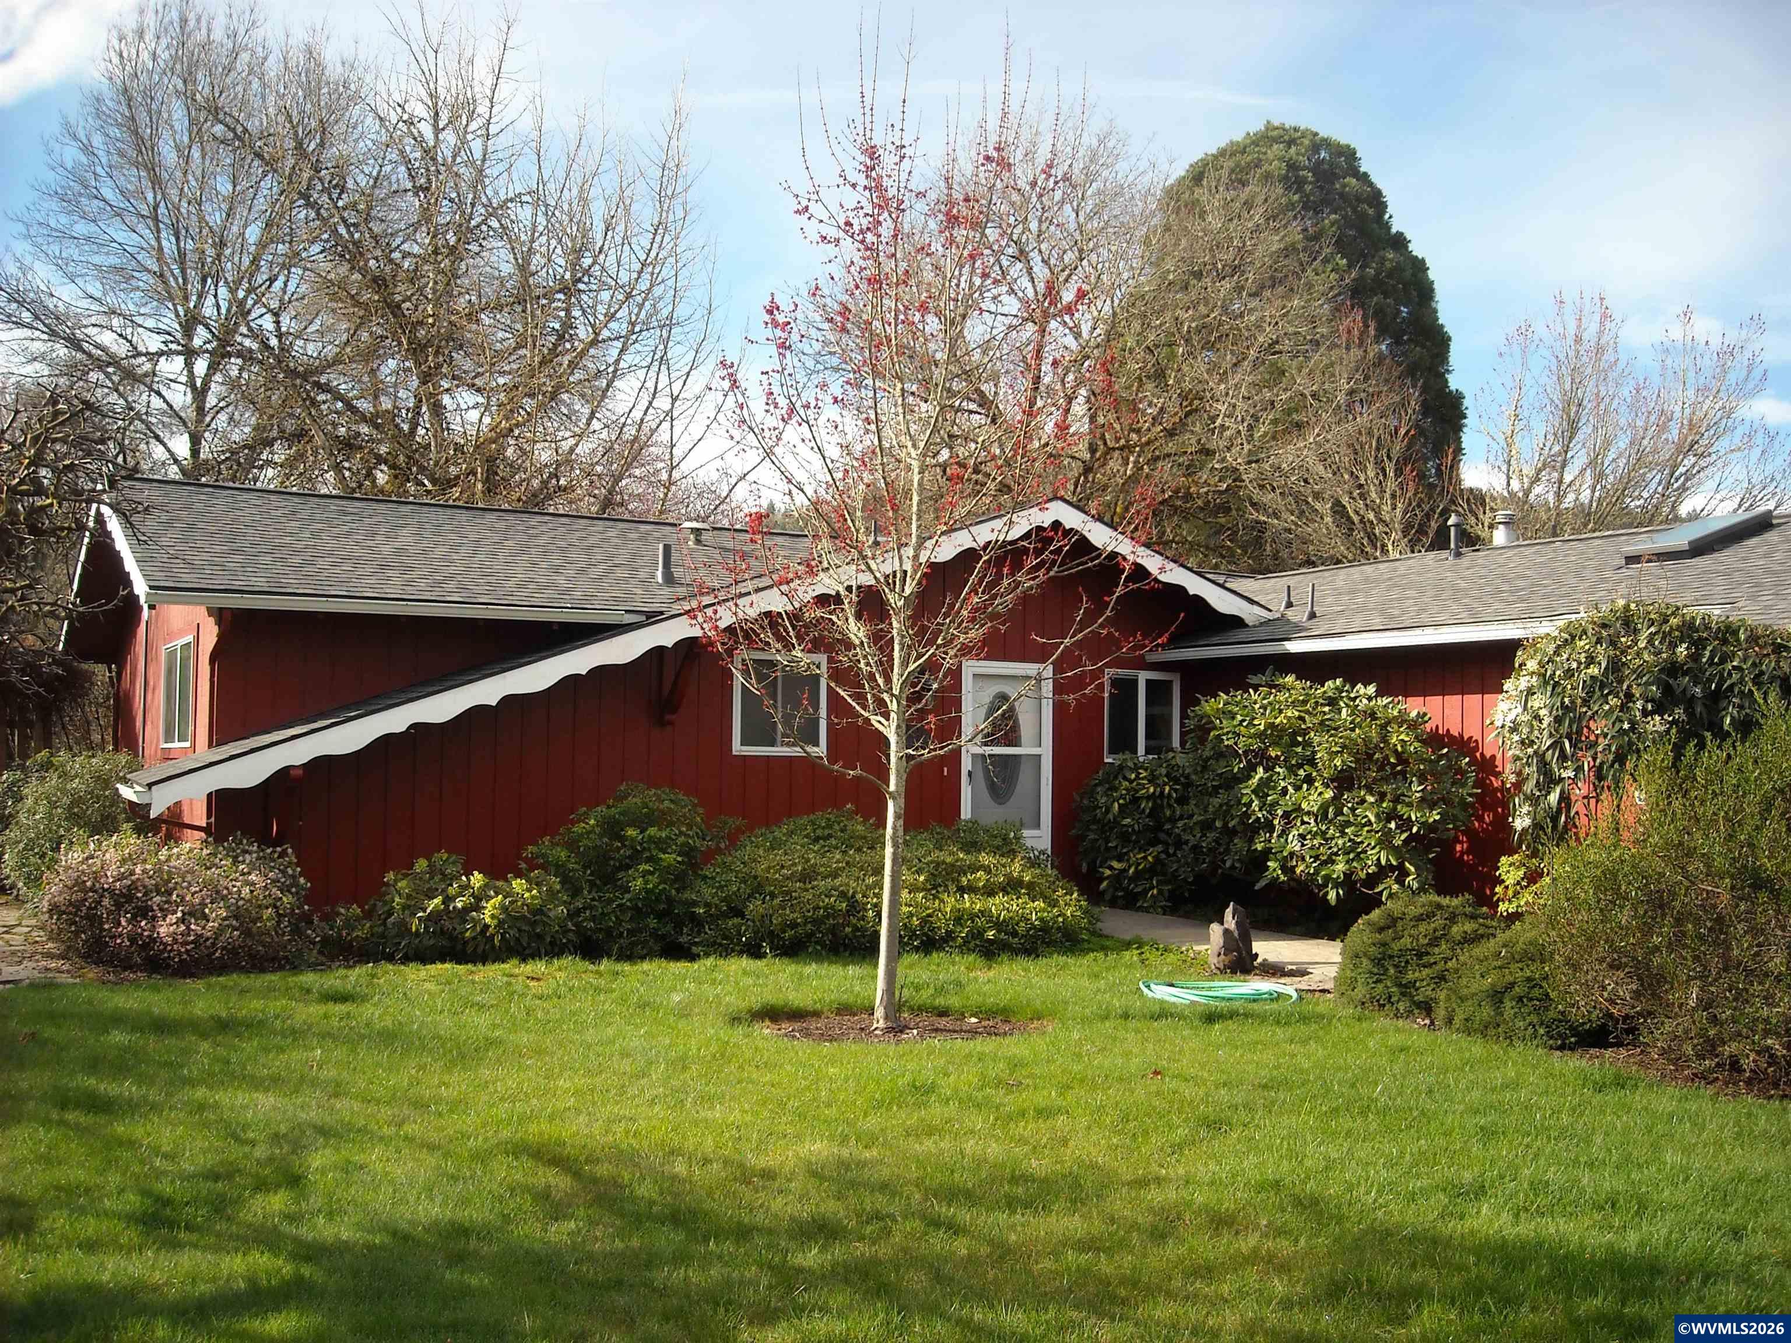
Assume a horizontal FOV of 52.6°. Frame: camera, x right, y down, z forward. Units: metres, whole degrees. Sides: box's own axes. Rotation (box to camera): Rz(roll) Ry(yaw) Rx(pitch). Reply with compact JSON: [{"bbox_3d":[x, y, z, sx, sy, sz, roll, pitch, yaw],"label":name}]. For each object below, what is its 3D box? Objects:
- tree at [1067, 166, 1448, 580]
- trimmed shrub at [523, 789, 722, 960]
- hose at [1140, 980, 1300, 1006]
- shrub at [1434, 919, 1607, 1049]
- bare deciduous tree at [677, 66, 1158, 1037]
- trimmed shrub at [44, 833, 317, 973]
[{"bbox_3d":[6.232,-2.985,31.115,6.491,11.545,6.361,1,-2,0],"label":"tree"},{"bbox_3d":[-1.951,1.402,13.097,1.449,1.174,1.400,1,-2,-18],"label":"trimmed shrub"},{"bbox_3d":[1.936,1.924,10.825,0.962,0.090,0.850,1,-2,0],"label":"hose"},{"bbox_3d":[3.311,1.621,9.597,0.912,0.607,1.000,0,-2,15],"label":"shrub"},{"bbox_3d":[0.153,-0.747,9.652,2.543,5.255,2.467,1,-2,0],"label":"bare deciduous tree"},{"bbox_3d":[-4.750,1.486,11.996,1.695,0.847,1.500,2,-2,-24],"label":"trimmed shrub"}]

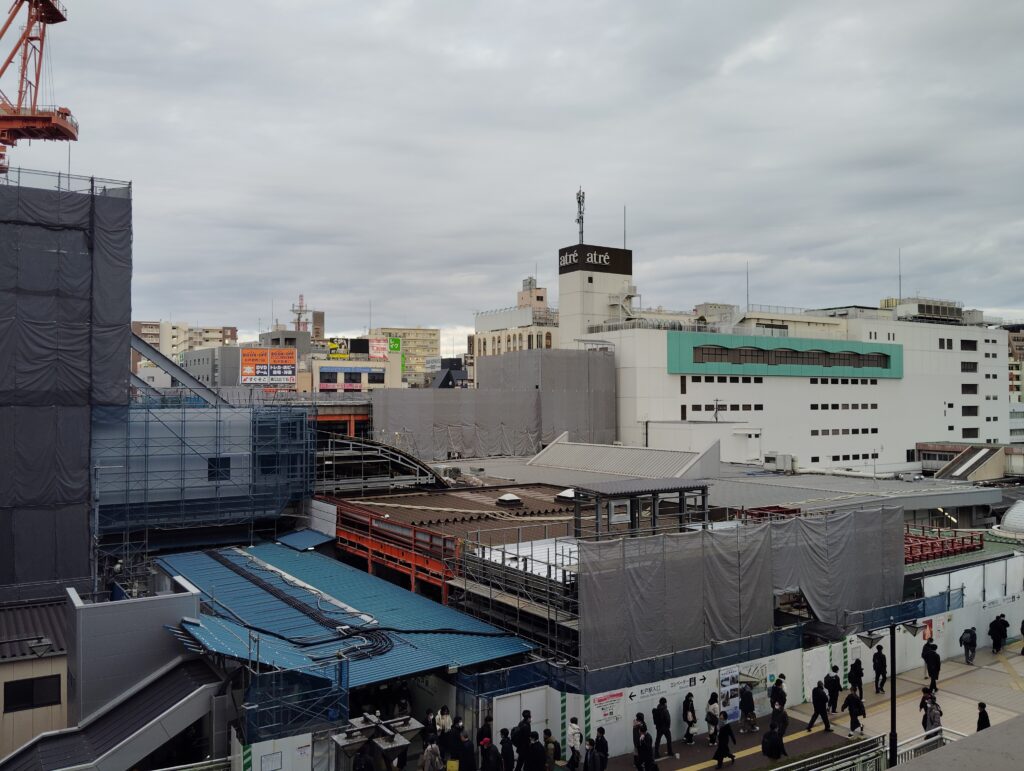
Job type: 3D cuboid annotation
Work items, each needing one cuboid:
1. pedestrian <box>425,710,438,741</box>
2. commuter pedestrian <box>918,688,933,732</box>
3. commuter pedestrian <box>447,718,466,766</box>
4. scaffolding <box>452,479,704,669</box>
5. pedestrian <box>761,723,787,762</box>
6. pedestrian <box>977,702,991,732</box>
[{"bbox_3d":[-2.387,10.384,24.447,0.400,1.670,0.500,0,-1,12],"label":"pedestrian"},{"bbox_3d":[13.086,10.347,26.164,0.420,1.600,0.500,0,-1,-30],"label":"commuter pedestrian"},{"bbox_3d":[-1.633,10.612,24.400,0.380,1.680,0.520,-1,-1,41],"label":"commuter pedestrian"},{"bbox_3d":[2.186,7.661,30.466,6.300,6.700,8.100,1,-1,-33],"label":"scaffolding"},{"bbox_3d":[7.724,10.653,24.500,0.500,1.620,0.550,1,-1,-27],"label":"pedestrian"},{"bbox_3d":[14.066,10.284,24.722,0.400,1.660,0.500,0,-1,-18],"label":"pedestrian"}]

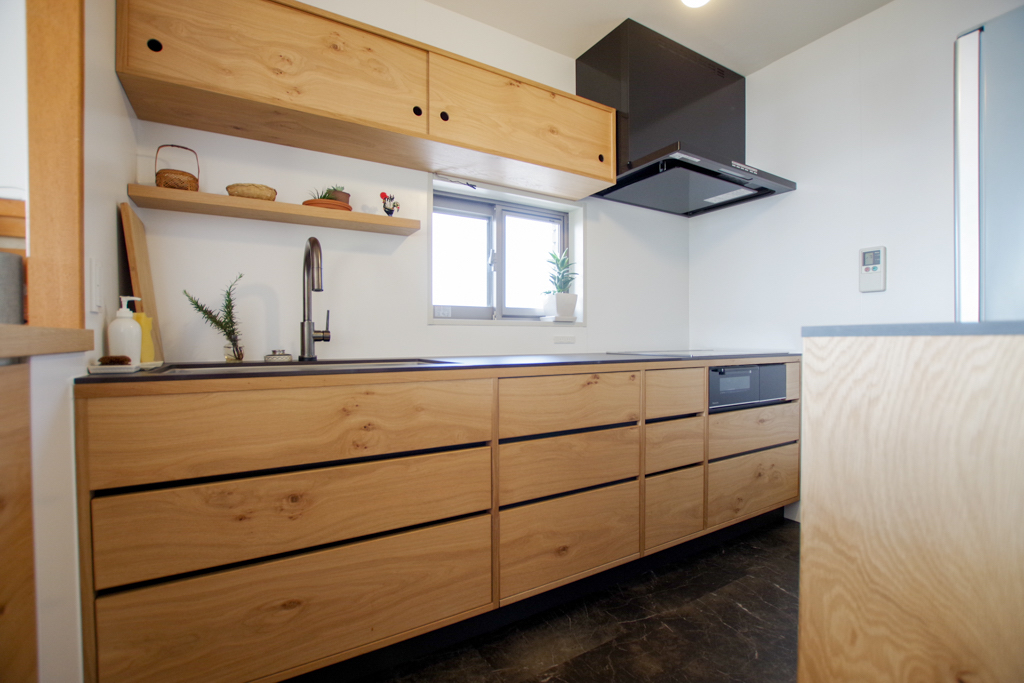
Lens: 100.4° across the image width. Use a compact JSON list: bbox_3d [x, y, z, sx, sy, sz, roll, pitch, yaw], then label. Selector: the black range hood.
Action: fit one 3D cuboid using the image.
[{"bbox_3d":[0.921,-1.153,2.262,0.938,0.712,0.650,-1,2,-31],"label":"black range hood"}]

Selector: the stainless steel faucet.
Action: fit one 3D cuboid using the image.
[{"bbox_3d":[-0.655,-0.138,1.446,0.107,0.421,0.326,-1,2,-31],"label":"stainless steel faucet"}]

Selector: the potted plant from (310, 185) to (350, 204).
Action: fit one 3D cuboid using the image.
[{"bbox_3d":[-0.679,-0.534,1.600,0.140,0.111,0.102,-1,2,-31],"label":"potted plant"}]

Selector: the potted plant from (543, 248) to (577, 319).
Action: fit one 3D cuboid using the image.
[{"bbox_3d":[0.285,-0.306,2.327,0.206,0.397,0.184,-1,2,-31],"label":"potted plant"}]

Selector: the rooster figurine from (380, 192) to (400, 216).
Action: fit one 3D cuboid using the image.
[{"bbox_3d":[-0.488,-0.538,1.715,0.081,0.120,0.041,-1,2,-31],"label":"rooster figurine"}]

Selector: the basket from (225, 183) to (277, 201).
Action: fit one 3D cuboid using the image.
[{"bbox_3d":[-0.895,-0.507,1.472,0.149,0.076,0.102,-1,2,-31],"label":"basket"}]

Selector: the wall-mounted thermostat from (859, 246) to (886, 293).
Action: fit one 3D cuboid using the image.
[{"bbox_3d":[1.663,-0.328,1.957,0.035,0.201,0.076,-1,2,-31],"label":"wall-mounted thermostat"}]

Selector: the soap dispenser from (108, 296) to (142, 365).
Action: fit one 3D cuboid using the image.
[{"bbox_3d":[-0.955,-0.022,1.054,0.064,0.176,0.062,-1,2,-31],"label":"soap dispenser"}]

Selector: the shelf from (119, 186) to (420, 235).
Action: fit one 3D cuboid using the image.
[{"bbox_3d":[-0.783,-0.456,1.543,0.882,0.032,0.158,-1,2,-31],"label":"shelf"}]

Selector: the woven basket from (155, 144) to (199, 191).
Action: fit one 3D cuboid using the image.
[{"bbox_3d":[-1.068,-0.547,1.367,0.110,0.165,0.102,-1,2,-31],"label":"woven basket"}]

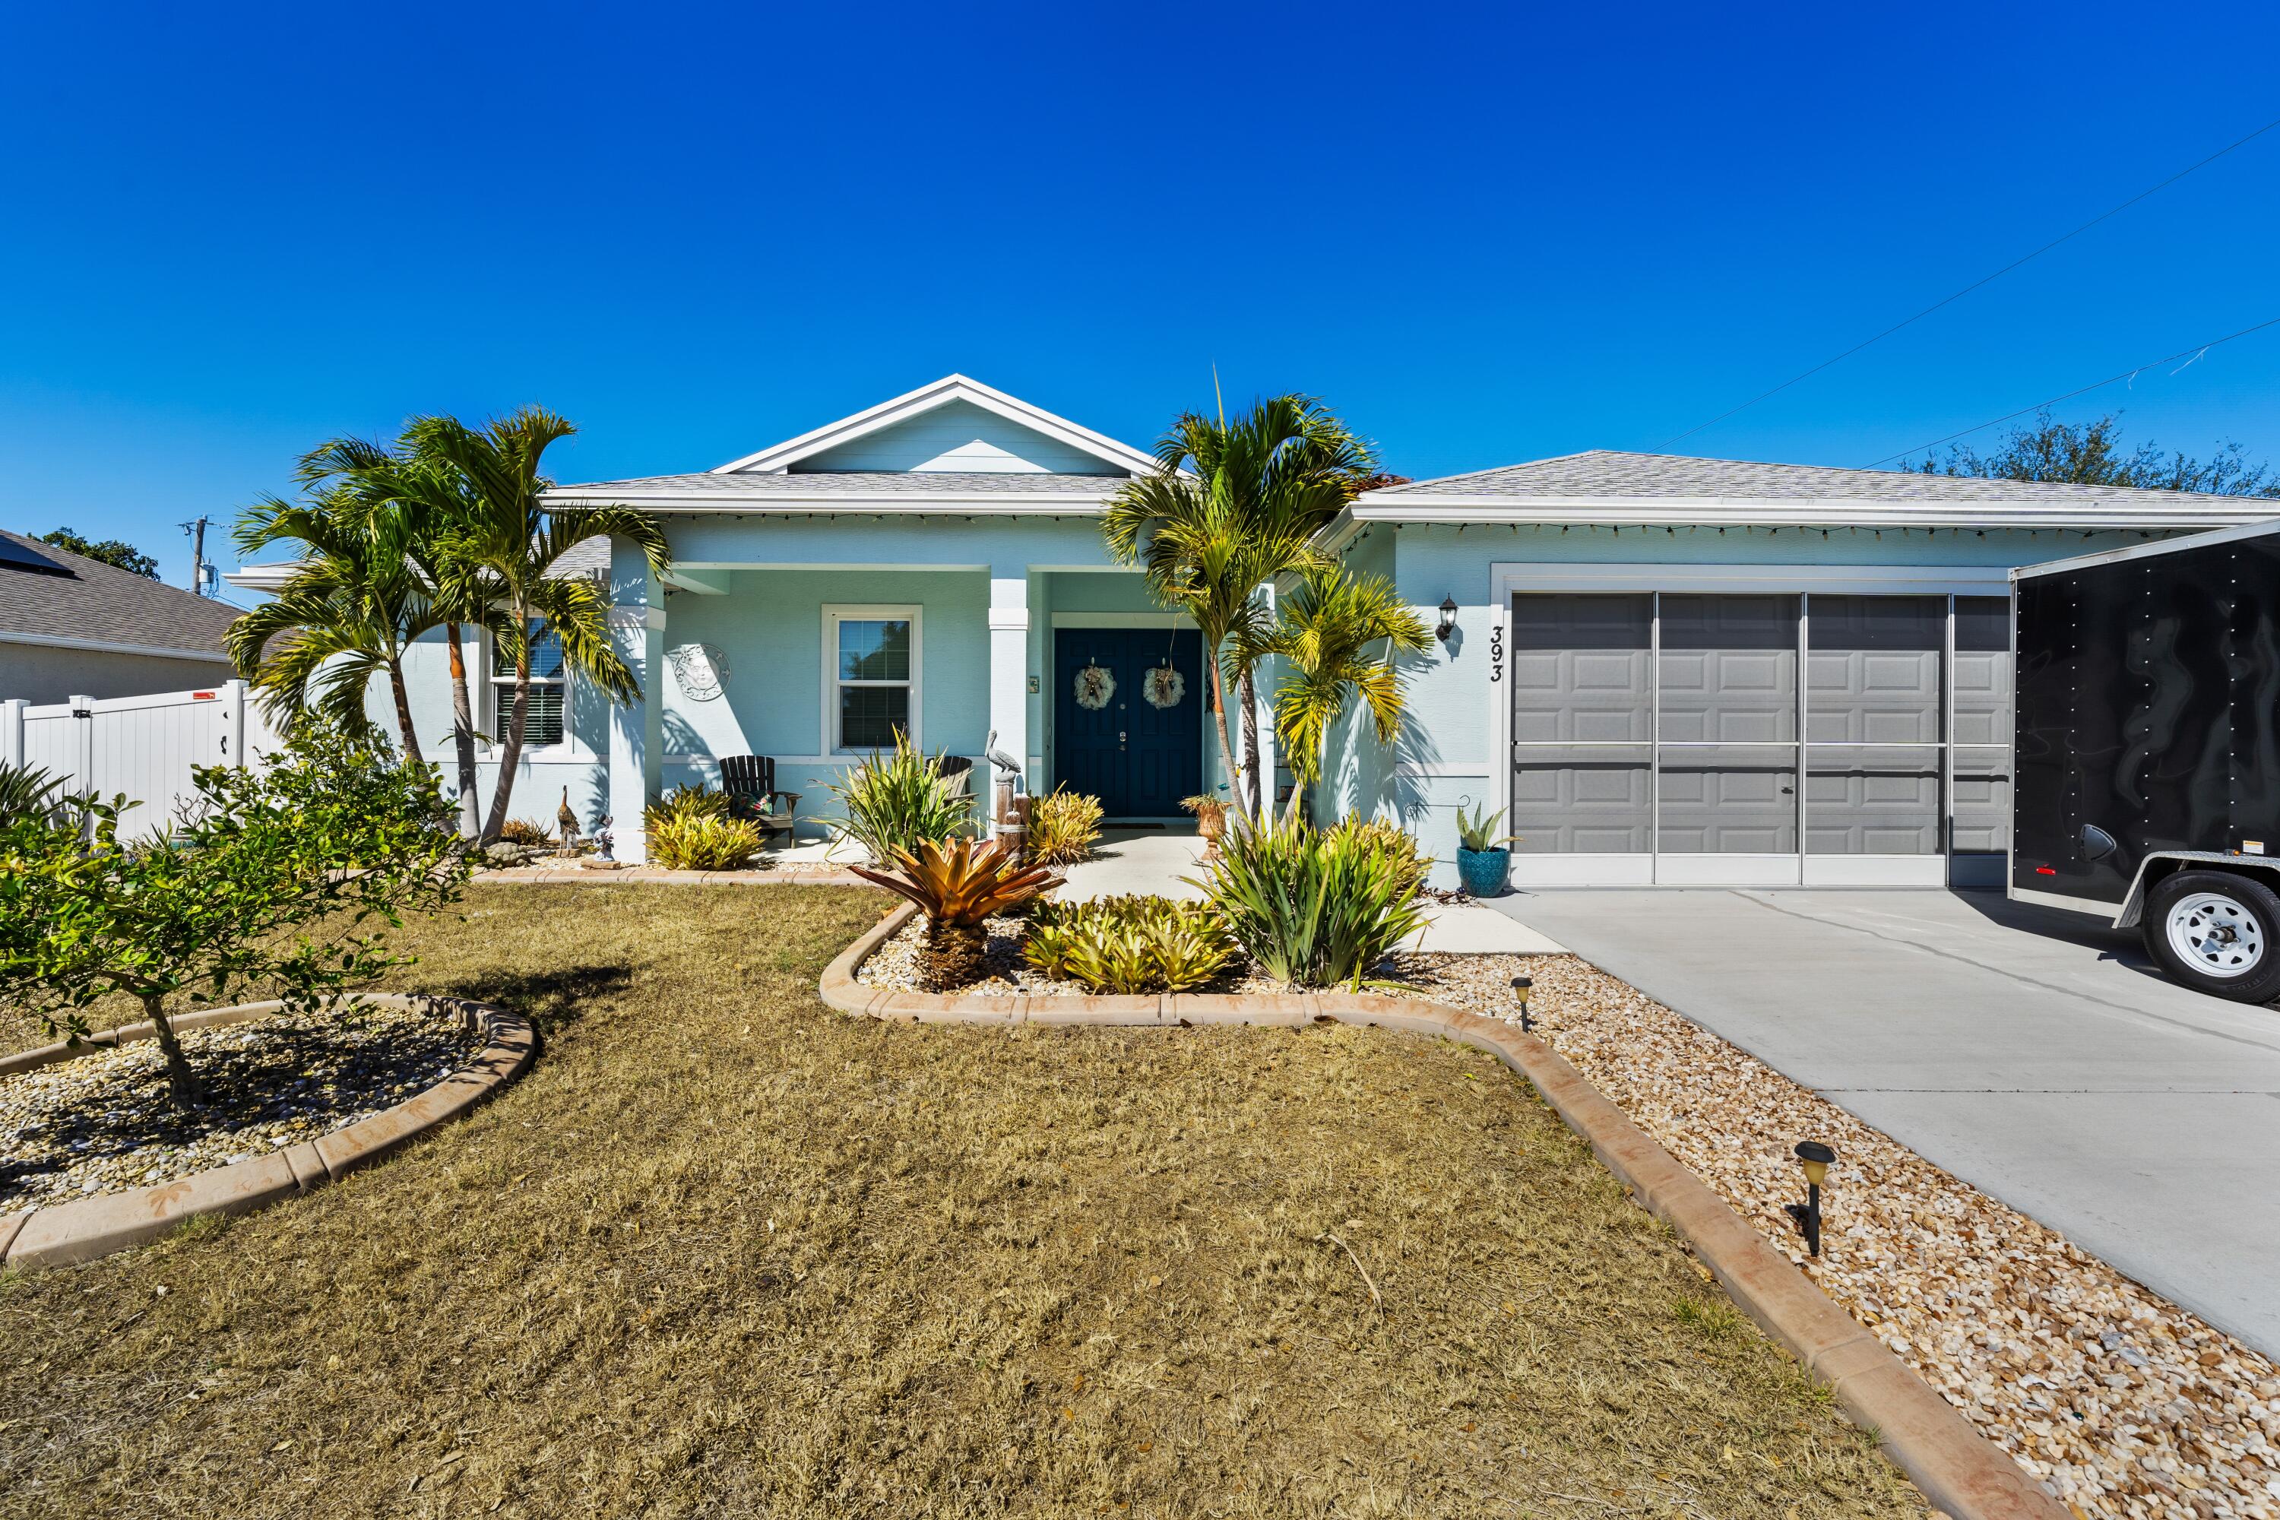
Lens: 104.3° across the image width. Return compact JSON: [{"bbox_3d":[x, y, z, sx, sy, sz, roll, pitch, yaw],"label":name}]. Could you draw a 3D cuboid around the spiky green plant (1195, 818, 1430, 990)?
[{"bbox_3d":[0.985,0.800,5.080,1.300,0.930,1.080,0,0,0],"label":"spiky green plant"}]

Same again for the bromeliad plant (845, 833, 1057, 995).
[{"bbox_3d":[-0.960,0.790,4.660,1.090,0.760,1.020,0,0,0],"label":"bromeliad plant"}]

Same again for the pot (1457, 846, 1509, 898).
[{"bbox_3d":[2.640,0.865,6.830,0.400,0.360,0.400,0,0,0],"label":"pot"}]

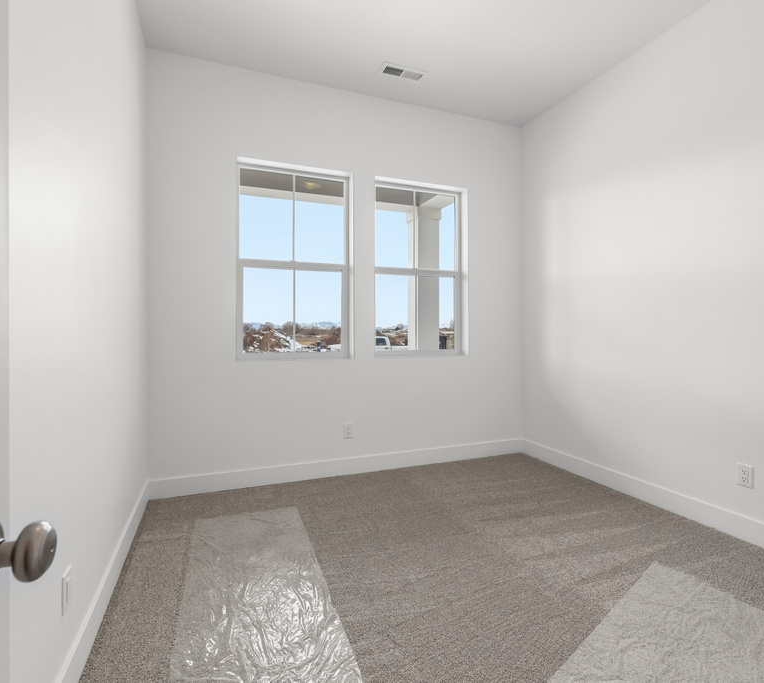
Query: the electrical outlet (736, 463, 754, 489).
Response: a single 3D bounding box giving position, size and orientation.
[{"bbox_3d":[1.947,0.721,2.135,0.008,0.122,0.078,0,1,-22],"label":"electrical outlet"}]

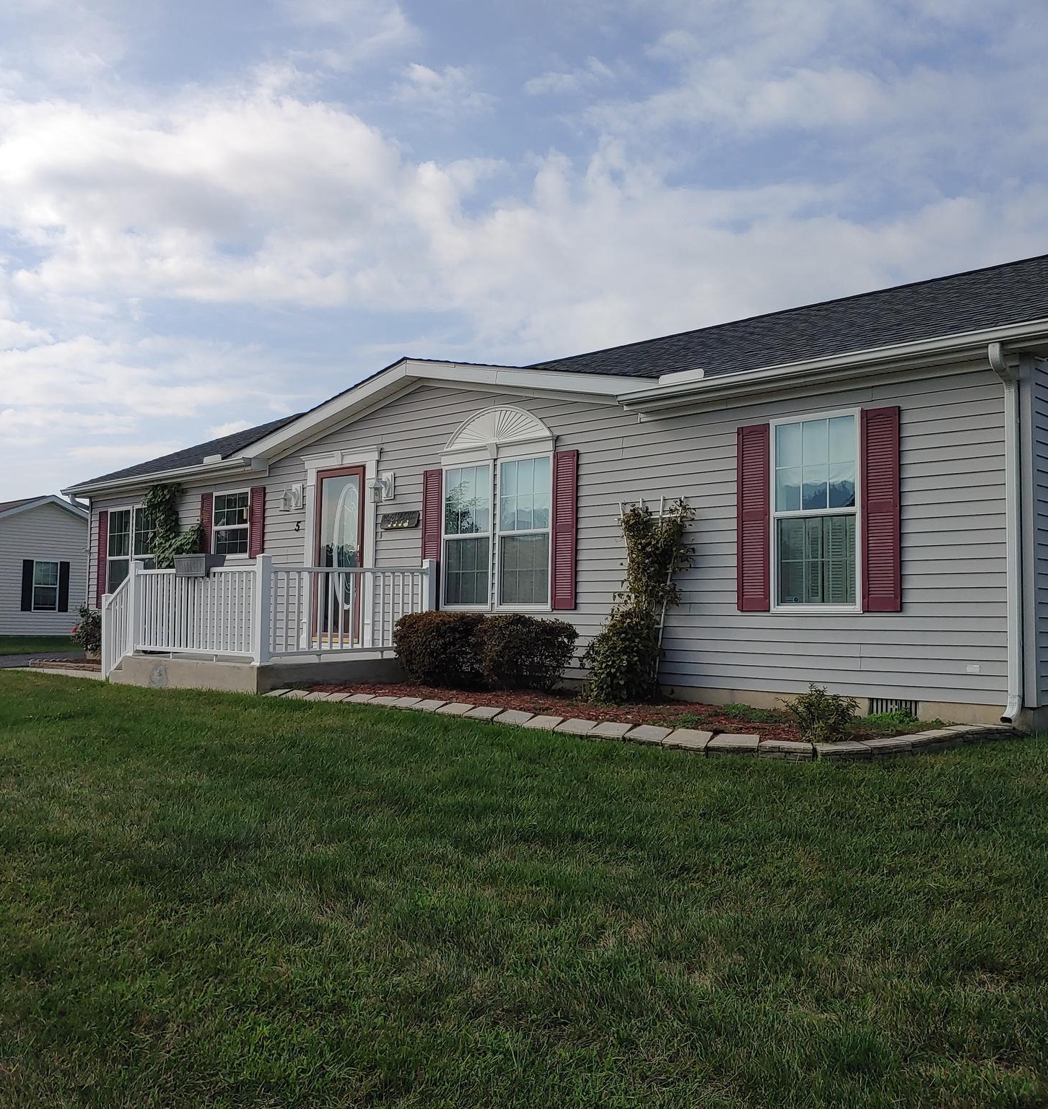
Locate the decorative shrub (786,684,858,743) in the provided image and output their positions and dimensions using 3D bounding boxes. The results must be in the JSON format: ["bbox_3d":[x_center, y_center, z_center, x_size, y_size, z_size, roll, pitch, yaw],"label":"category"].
[{"bbox_3d":[1.809,0.960,6.480,0.430,0.360,0.420,-3,-5,44],"label":"decorative shrub"}]

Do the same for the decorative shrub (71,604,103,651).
[{"bbox_3d":[-6.263,1.107,15.500,0.620,0.760,0.600,-3,-5,44],"label":"decorative shrub"}]

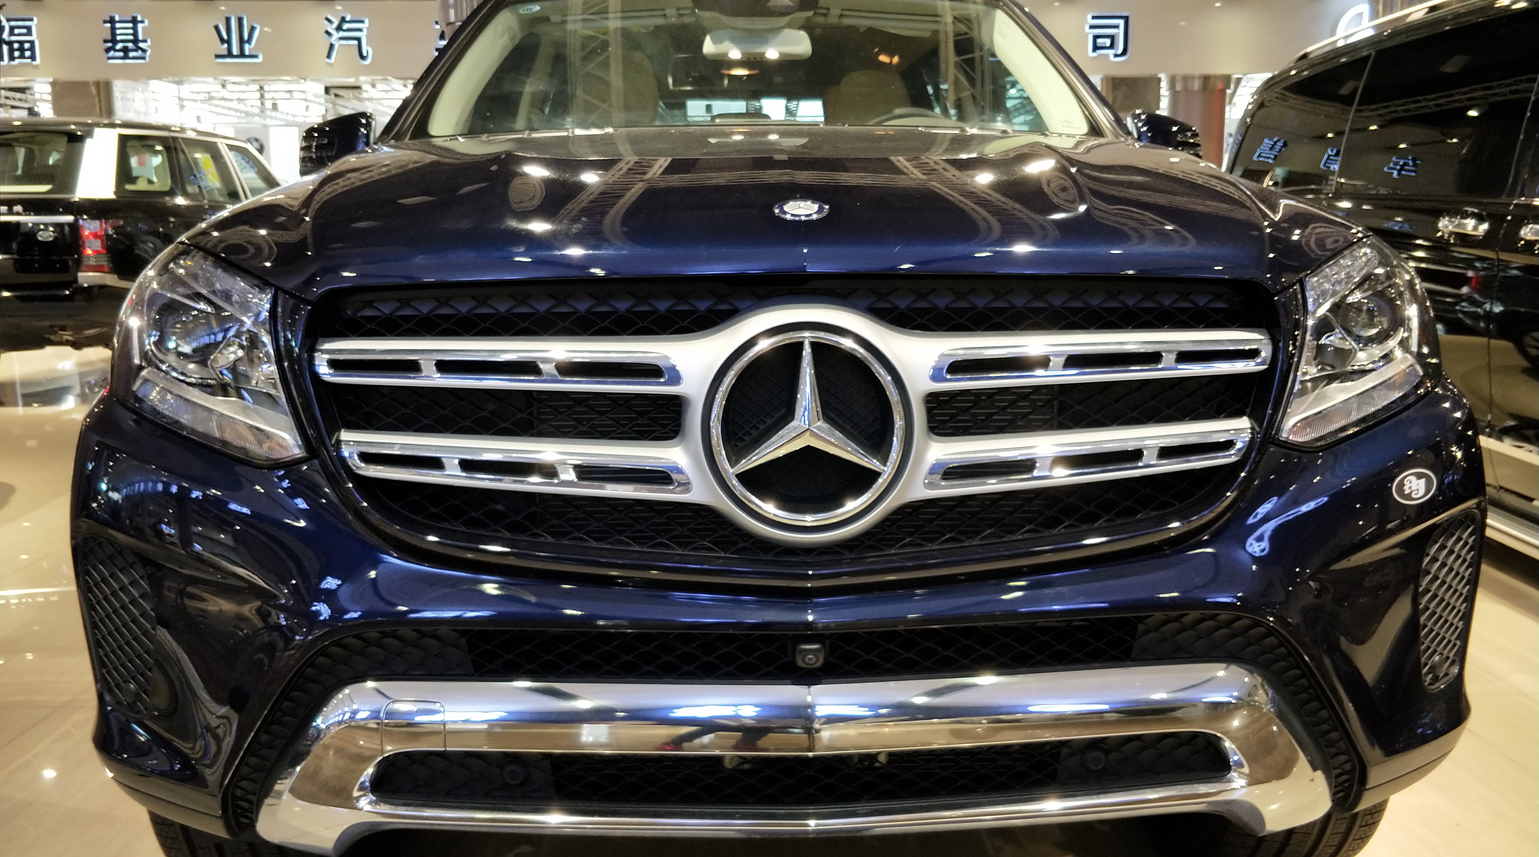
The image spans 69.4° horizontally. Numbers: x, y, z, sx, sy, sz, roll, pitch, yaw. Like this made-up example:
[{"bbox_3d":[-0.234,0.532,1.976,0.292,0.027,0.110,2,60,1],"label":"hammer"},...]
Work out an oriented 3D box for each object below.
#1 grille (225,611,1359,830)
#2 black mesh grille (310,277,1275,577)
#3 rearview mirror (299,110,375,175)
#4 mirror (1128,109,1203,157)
[{"bbox_3d":[0.045,0.335,1.223,1.380,0.320,0.230,-1,10,-2],"label":"grille"},{"bbox_3d":[0.034,-0.008,1.078,0.965,0.285,0.140,-1,10,-2],"label":"black mesh grille"},{"bbox_3d":[-0.978,-0.653,2.599,0.200,0.175,0.150,-1,10,-2],"label":"rearview mirror"},{"bbox_3d":[0.928,-0.676,2.670,0.200,0.175,0.150,-1,10,-2],"label":"mirror"}]

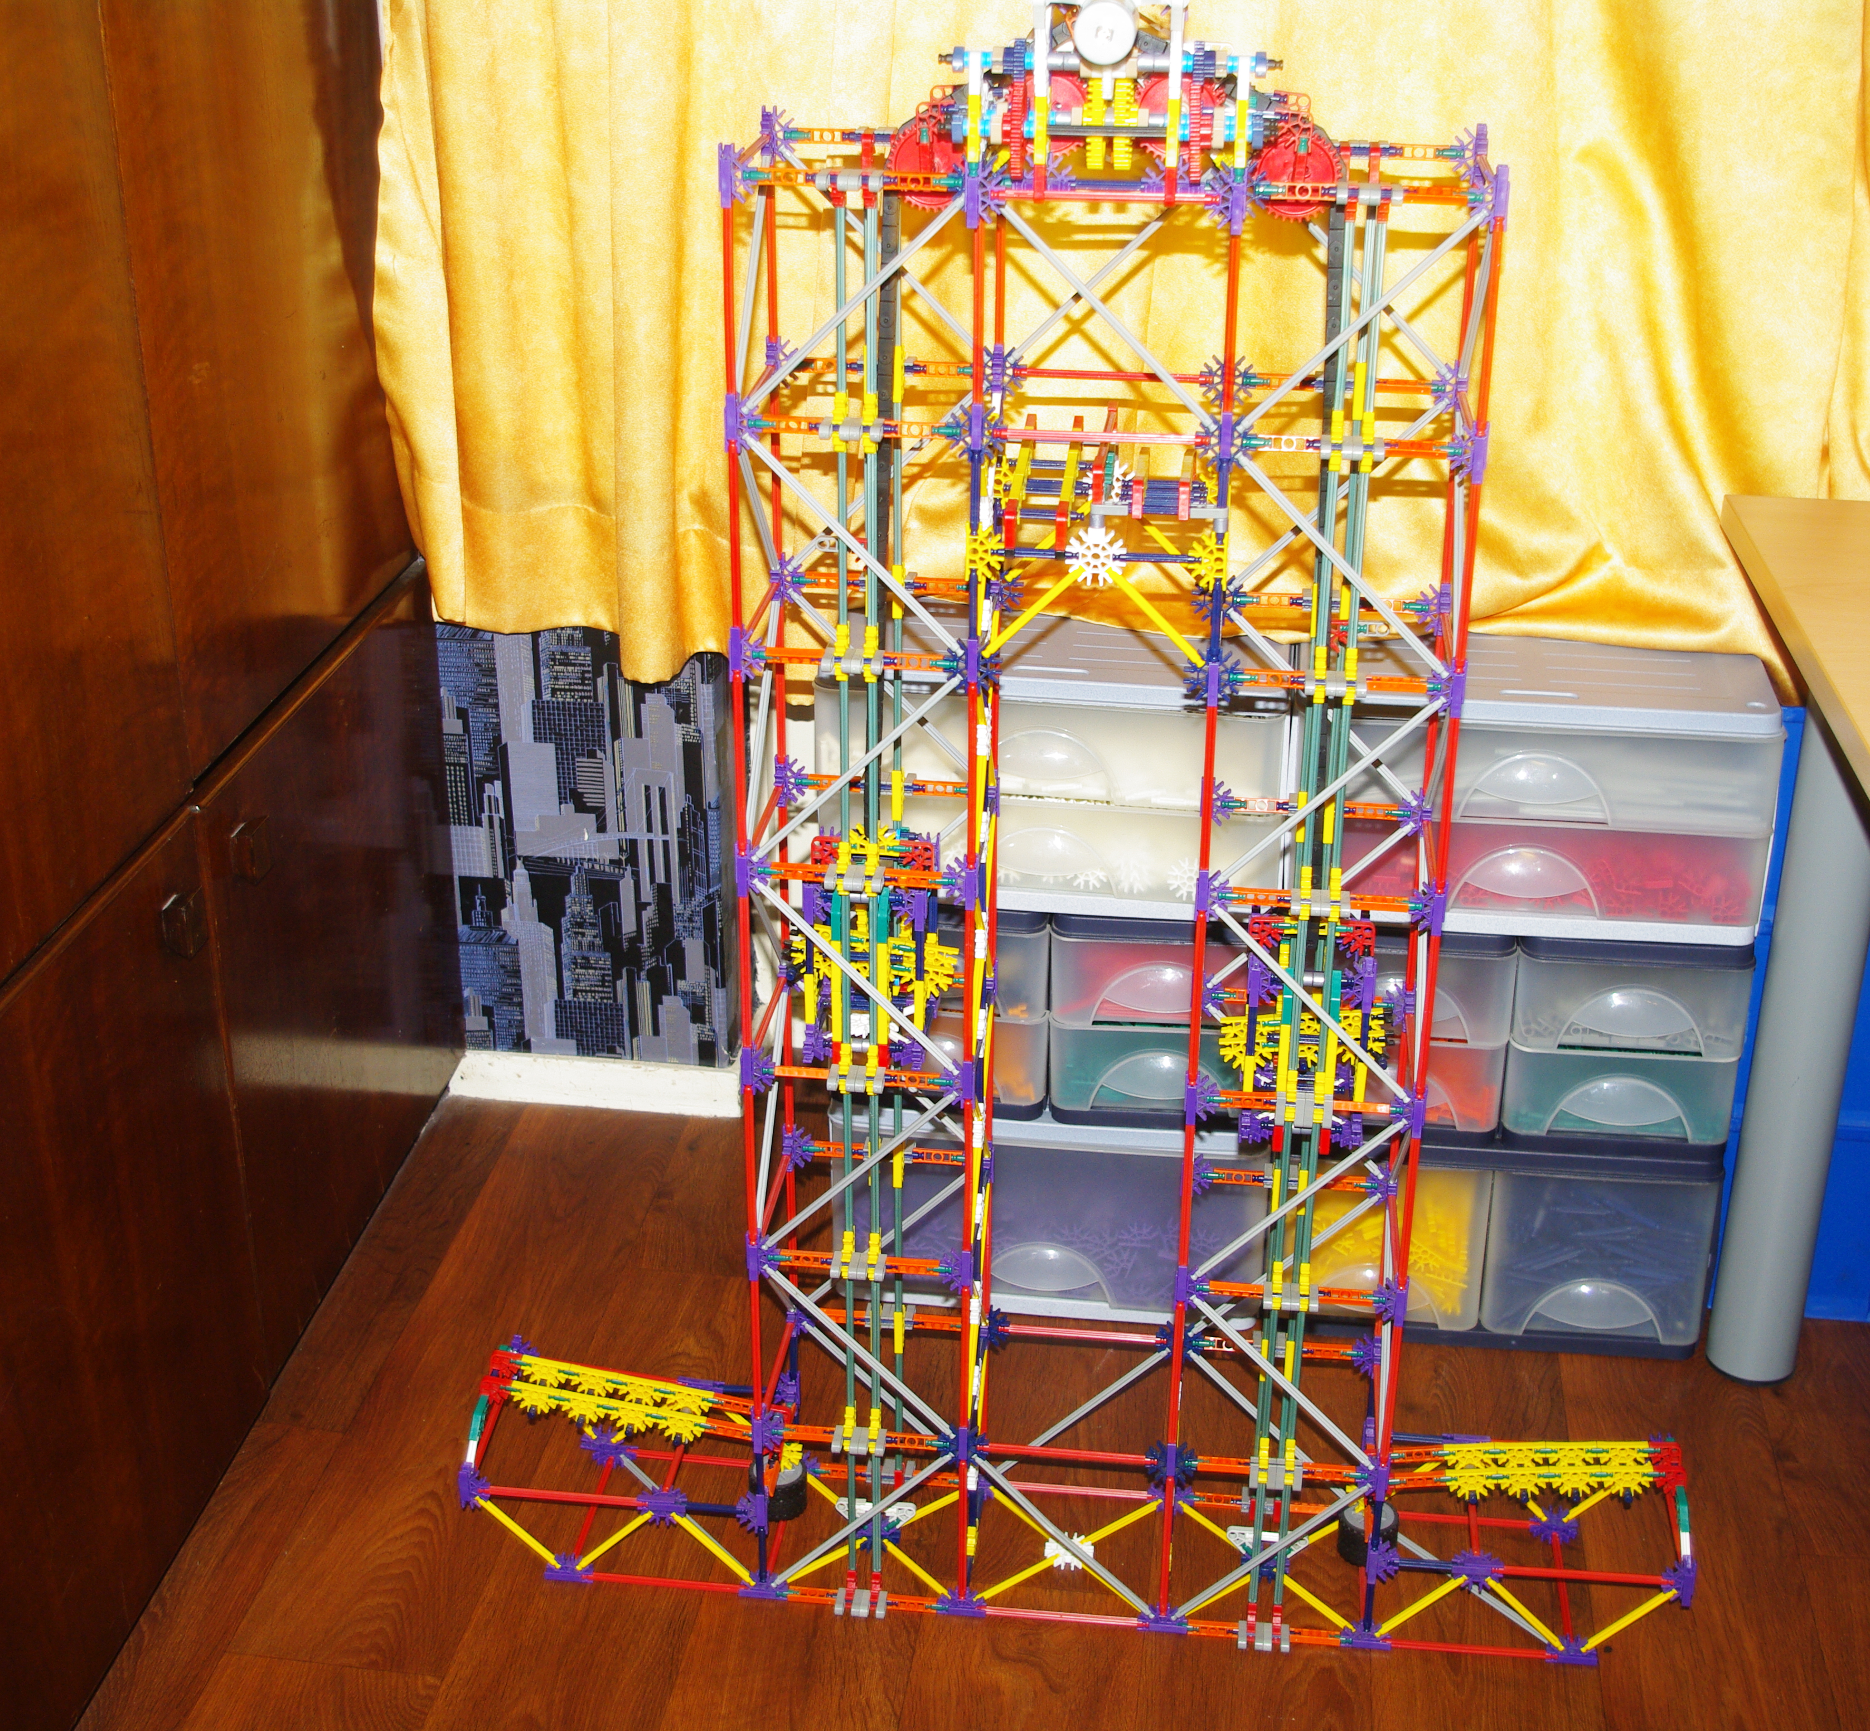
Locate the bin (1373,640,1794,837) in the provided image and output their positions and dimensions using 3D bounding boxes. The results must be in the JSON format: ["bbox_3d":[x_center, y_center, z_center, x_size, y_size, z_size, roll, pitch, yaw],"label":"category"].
[{"bbox_3d":[0.499,-0.135,2.090,0.375,0.104,0.272,3,24,6],"label":"bin"}]

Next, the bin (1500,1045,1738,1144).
[{"bbox_3d":[0.593,0.135,2.198,0.191,0.079,0.272,3,24,6],"label":"bin"}]

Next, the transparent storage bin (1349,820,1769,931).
[{"bbox_3d":[0.500,-0.048,2.128,0.372,0.088,0.272,3,24,6],"label":"transparent storage bin"}]

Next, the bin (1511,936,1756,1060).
[{"bbox_3d":[0.593,0.053,2.161,0.192,0.104,0.272,3,24,6],"label":"bin"}]

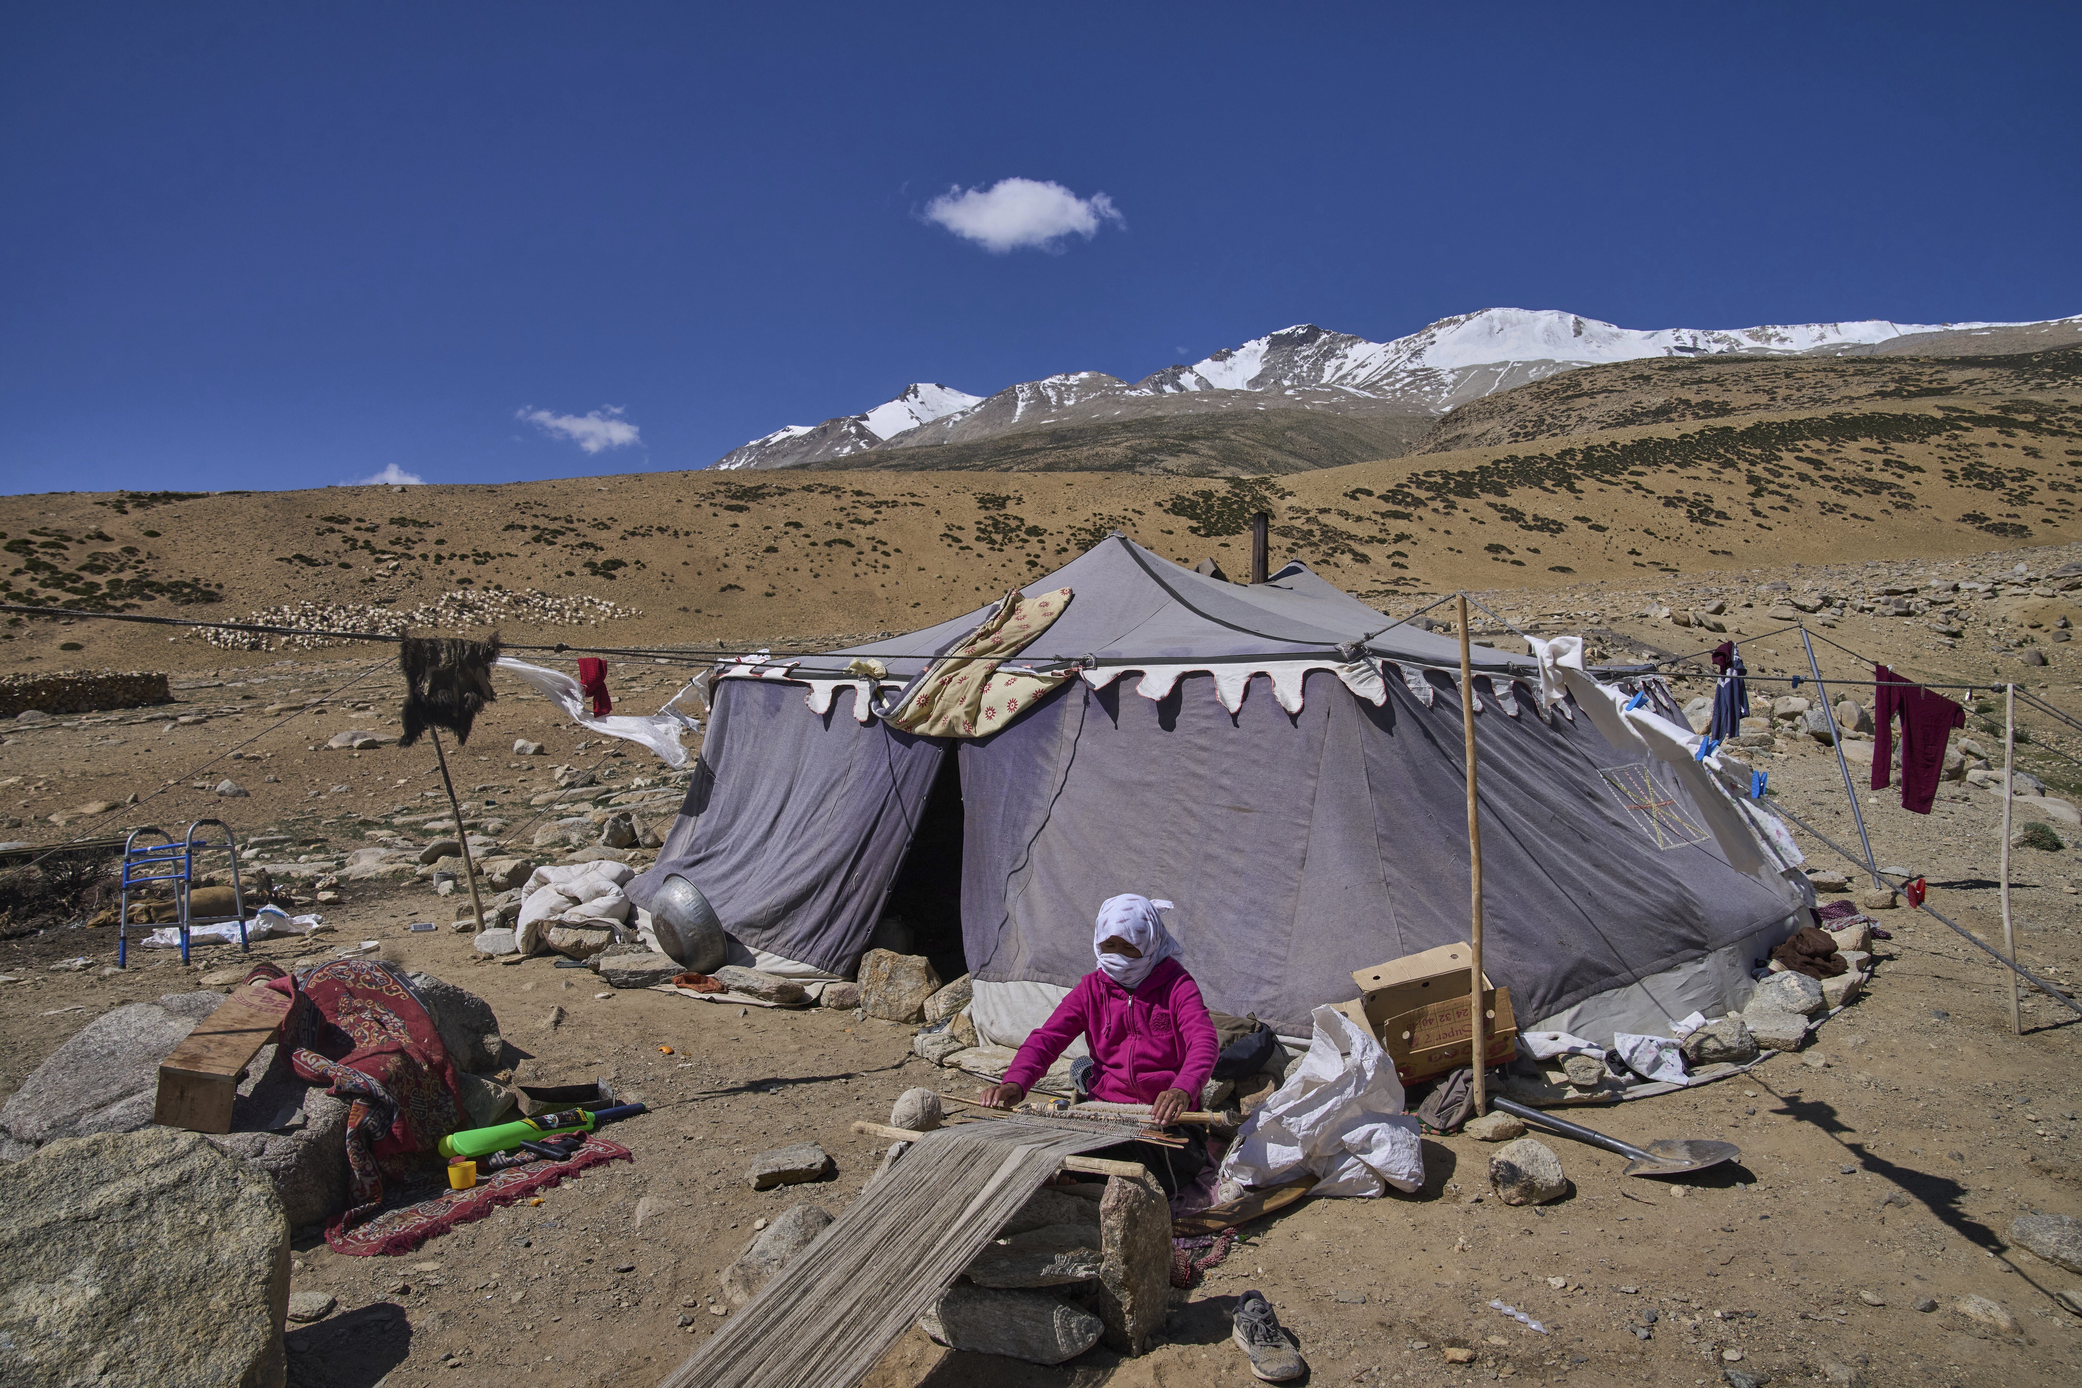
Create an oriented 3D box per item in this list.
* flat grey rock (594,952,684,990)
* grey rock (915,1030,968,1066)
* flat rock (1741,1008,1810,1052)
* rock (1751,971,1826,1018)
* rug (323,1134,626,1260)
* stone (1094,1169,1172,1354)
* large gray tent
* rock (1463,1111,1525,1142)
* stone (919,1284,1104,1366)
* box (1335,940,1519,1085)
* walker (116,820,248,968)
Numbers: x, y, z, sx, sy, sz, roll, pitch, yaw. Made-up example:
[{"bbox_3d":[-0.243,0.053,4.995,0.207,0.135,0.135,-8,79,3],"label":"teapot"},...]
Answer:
[{"bbox_3d":[-2.170,1.505,7.430,0.440,0.130,0.340,0,0,-12],"label":"flat grey rock"},{"bbox_3d":[-0.400,1.410,5.550,0.210,0.120,0.160,0,1,0],"label":"grey rock"},{"bbox_3d":[3.170,1.455,6.000,0.300,0.130,0.280,0,0,24],"label":"flat rock"},{"bbox_3d":[3.380,1.350,6.280,0.290,0.180,0.250,0,0,28],"label":"rock"},{"bbox_3d":[-1.740,1.530,4.330,0.360,0.080,0.950,0,0,29],"label":"rug"},{"bbox_3d":[0.228,1.365,3.360,0.130,0.400,0.160,0,0,30],"label":"stone"},{"bbox_3d":[1.000,0.360,7.600,5.300,2.300,4.300,0,0,35],"label":"large gray tent"},{"bbox_3d":[1.520,1.445,4.660,0.195,0.095,0.140,0,1,0],"label":"rock"},{"bbox_3d":[-0.070,1.450,3.260,0.410,0.130,0.200,0,1,12],"label":"stone"},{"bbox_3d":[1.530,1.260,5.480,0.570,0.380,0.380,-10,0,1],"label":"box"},{"bbox_3d":[-4.860,1.110,7.870,0.520,0.820,0.460,0,1,16],"label":"walker"}]

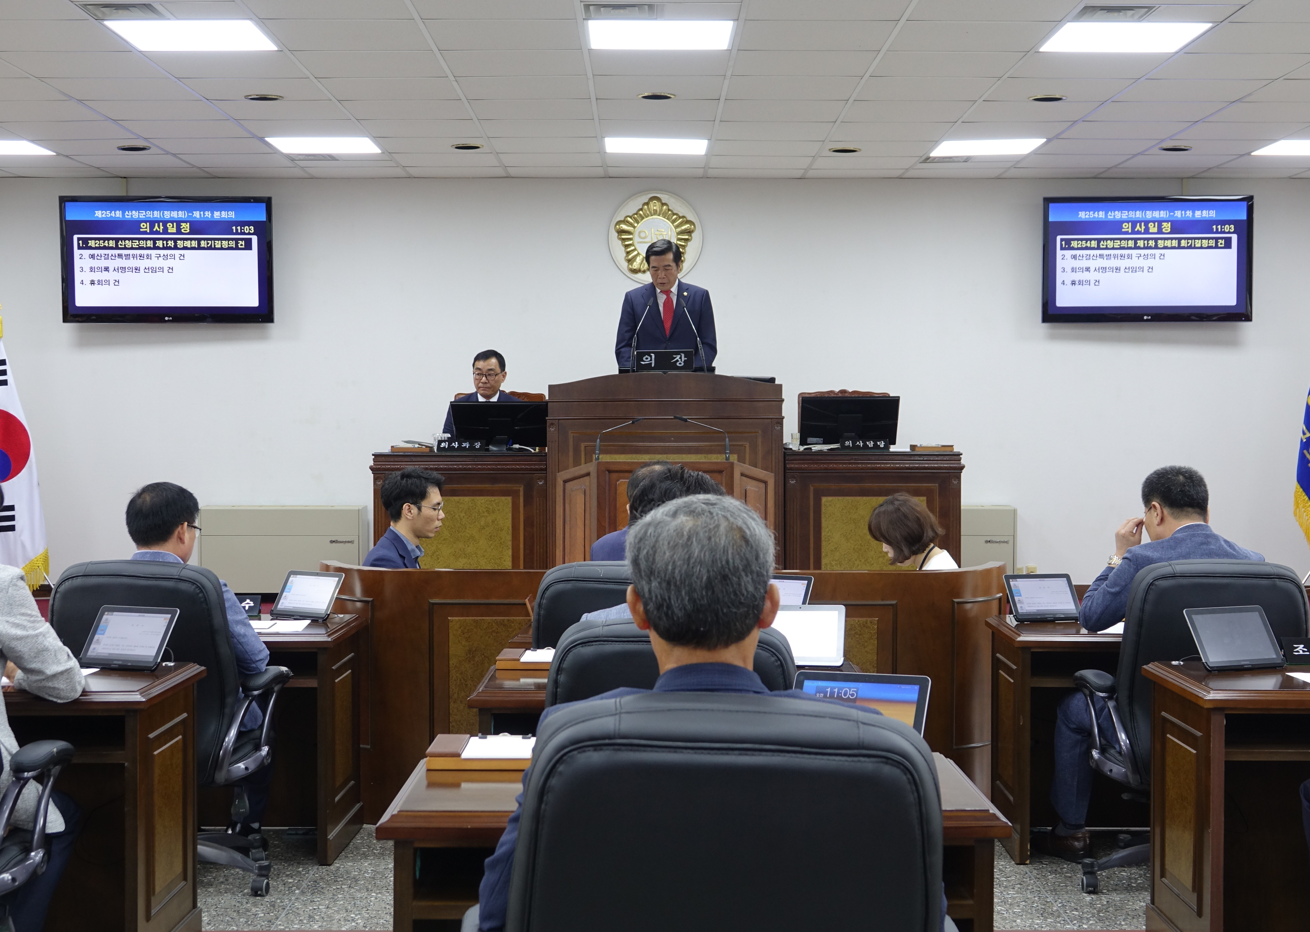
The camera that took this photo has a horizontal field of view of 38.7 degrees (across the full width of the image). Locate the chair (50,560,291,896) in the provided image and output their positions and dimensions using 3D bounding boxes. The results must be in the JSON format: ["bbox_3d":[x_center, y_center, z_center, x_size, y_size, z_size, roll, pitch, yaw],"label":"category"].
[{"bbox_3d":[-1.458,0.767,5.612,0.660,1.010,0.680,0,1,7],"label":"chair"}]

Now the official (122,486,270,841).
[{"bbox_3d":[-1.468,0.658,5.809,0.560,1.220,0.780,0,1,8],"label":"official"}]

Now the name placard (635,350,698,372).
[{"bbox_3d":[0.055,-0.538,9.539,0.310,0.110,0.060,0,2,0],"label":"name placard"}]

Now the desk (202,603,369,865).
[{"bbox_3d":[-1.556,0.894,6.214,1.080,0.730,0.660,0,1,0],"label":"desk"}]

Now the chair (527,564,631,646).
[{"bbox_3d":[-0.092,0.768,5.548,0.660,1.020,0.680,0,1,0],"label":"chair"}]

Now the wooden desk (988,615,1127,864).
[{"bbox_3d":[1.687,0.910,6.343,1.030,0.745,0.610,0,2,0],"label":"wooden desk"}]

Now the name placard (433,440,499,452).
[{"bbox_3d":[-0.990,-0.102,9.597,0.265,0.065,0.060,0,2,0],"label":"name placard"}]

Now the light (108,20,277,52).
[{"bbox_3d":[-1.781,-1.698,7.230,0.590,0.070,0.580,0,2,0],"label":"light"}]

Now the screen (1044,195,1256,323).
[{"bbox_3d":[2.993,-1.252,11.339,1.280,0.765,0.080,-1,4,0],"label":"screen"}]

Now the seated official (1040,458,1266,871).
[{"bbox_3d":[1.564,0.644,5.915,0.570,1.300,0.780,0,2,-17],"label":"seated official"}]

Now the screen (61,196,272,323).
[{"bbox_3d":[-2.954,-1.246,11.282,1.280,0.765,0.080,0,6,-1],"label":"screen"}]

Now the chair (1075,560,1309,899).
[{"bbox_3d":[1.582,0.771,5.646,0.660,1.020,0.680,0,1,-1],"label":"chair"}]

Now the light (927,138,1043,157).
[{"bbox_3d":[1.816,-1.778,10.241,0.590,0.070,0.580,0,2,0],"label":"light"}]

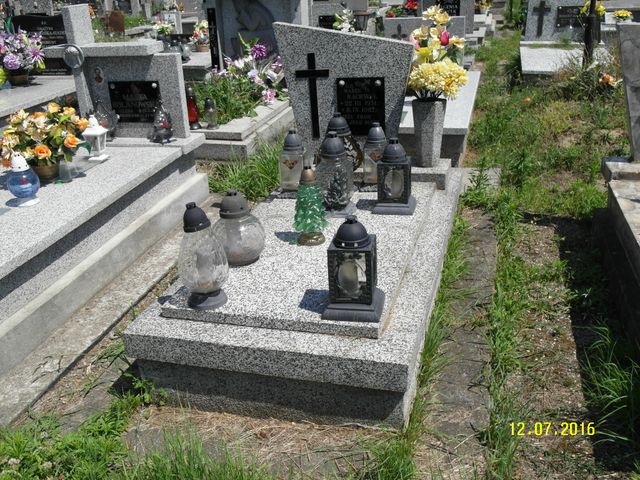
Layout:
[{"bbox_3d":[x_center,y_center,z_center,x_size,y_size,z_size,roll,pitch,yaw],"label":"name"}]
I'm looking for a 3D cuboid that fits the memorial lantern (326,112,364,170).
[{"bbox_3d":[0.089,-0.442,3.218,0.220,0.336,0.220,4,24,16],"label":"memorial lantern"}]

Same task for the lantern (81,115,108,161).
[{"bbox_3d":[-1.194,-0.553,3.547,0.107,0.223,0.107,4,24,16],"label":"lantern"}]

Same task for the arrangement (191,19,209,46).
[{"bbox_3d":[-1.476,-2.513,8.220,0.300,0.384,0.288,3,26,17],"label":"arrangement"}]

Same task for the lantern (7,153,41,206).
[{"bbox_3d":[-1.303,-0.276,2.914,0.145,0.234,0.145,4,24,16],"label":"lantern"}]

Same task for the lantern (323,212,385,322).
[{"bbox_3d":[0.110,0.079,2.045,0.171,0.308,0.171,2,24,12],"label":"lantern"}]

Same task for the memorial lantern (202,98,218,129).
[{"bbox_3d":[-0.787,-0.921,4.822,0.093,0.220,0.093,4,24,16],"label":"memorial lantern"}]

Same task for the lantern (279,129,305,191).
[{"bbox_3d":[-0.153,-0.390,3.208,0.120,0.287,0.120,3,26,17],"label":"lantern"}]

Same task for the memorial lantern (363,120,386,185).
[{"bbox_3d":[0.273,-0.425,3.226,0.110,0.277,0.110,4,24,16],"label":"memorial lantern"}]

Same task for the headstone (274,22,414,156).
[{"bbox_3d":[0.128,-0.719,3.310,0.676,0.705,0.088,4,24,16],"label":"headstone"}]

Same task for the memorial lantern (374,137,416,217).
[{"bbox_3d":[0.327,-0.295,2.974,0.186,0.318,0.186,2,25,15],"label":"memorial lantern"}]

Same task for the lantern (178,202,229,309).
[{"bbox_3d":[-0.414,0.044,2.303,0.172,0.367,0.172,3,26,17],"label":"lantern"}]

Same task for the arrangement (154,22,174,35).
[{"bbox_3d":[-2.299,-3.112,9.840,0.312,0.264,0.288,3,26,17],"label":"arrangement"}]

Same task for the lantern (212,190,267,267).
[{"bbox_3d":[-0.308,-0.051,2.477,0.196,0.277,0.196,4,24,16],"label":"lantern"}]

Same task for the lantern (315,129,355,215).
[{"bbox_3d":[0.069,-0.300,2.904,0.160,0.339,0.160,-3,23,1],"label":"lantern"}]

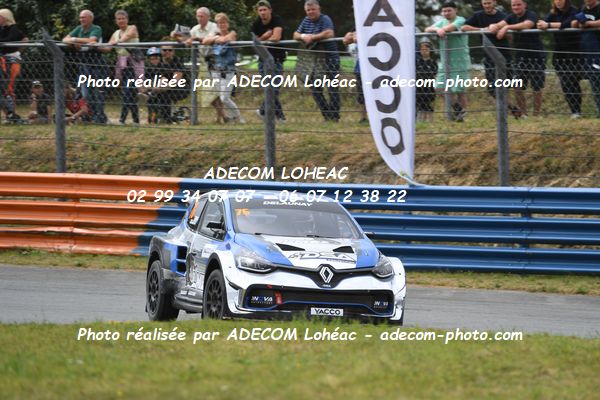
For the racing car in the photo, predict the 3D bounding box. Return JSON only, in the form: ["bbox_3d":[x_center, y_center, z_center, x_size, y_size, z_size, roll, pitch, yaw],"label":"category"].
[{"bbox_3d":[-0.235,0.619,67.884,1.920,1.400,4.100,3,0,-15],"label":"racing car"}]

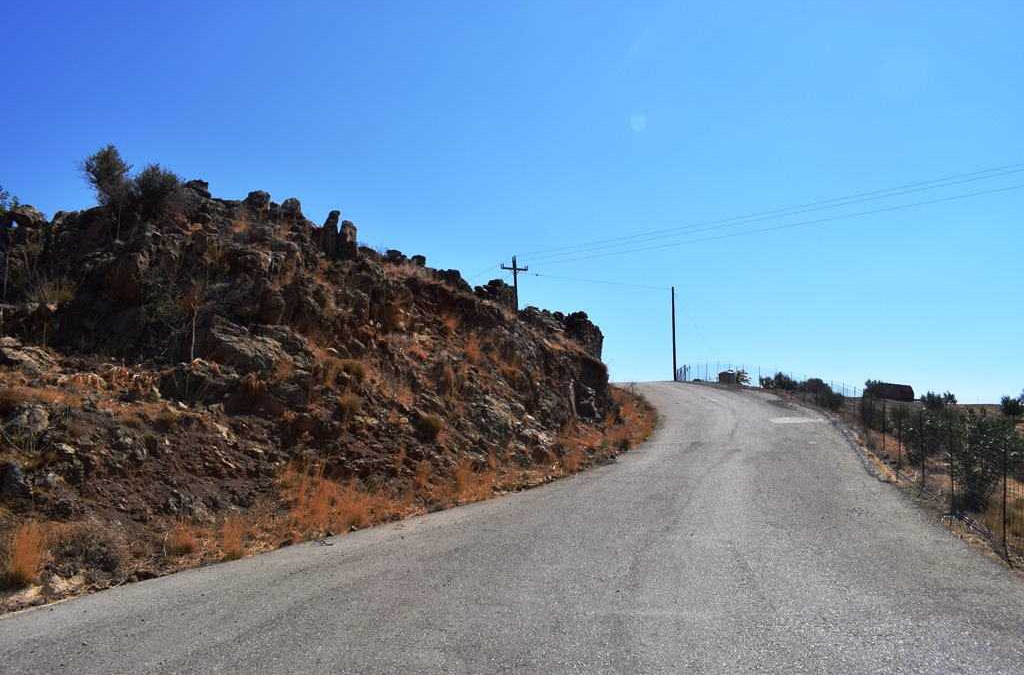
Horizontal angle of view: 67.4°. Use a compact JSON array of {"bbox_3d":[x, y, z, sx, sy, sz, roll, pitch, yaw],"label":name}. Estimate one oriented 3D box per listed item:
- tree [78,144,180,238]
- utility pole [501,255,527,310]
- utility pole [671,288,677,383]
[{"bbox_3d":[-8.444,-3.231,17.000,2.300,2.000,1.900,0,-6,0],"label":"tree"},{"bbox_3d":[0.415,-2.039,58.000,2.400,8.200,0.350,2,-7,-35],"label":"utility pole"},{"bbox_3d":[14.553,-0.314,69.000,0.240,8.500,0.240,0,-6,0],"label":"utility pole"}]

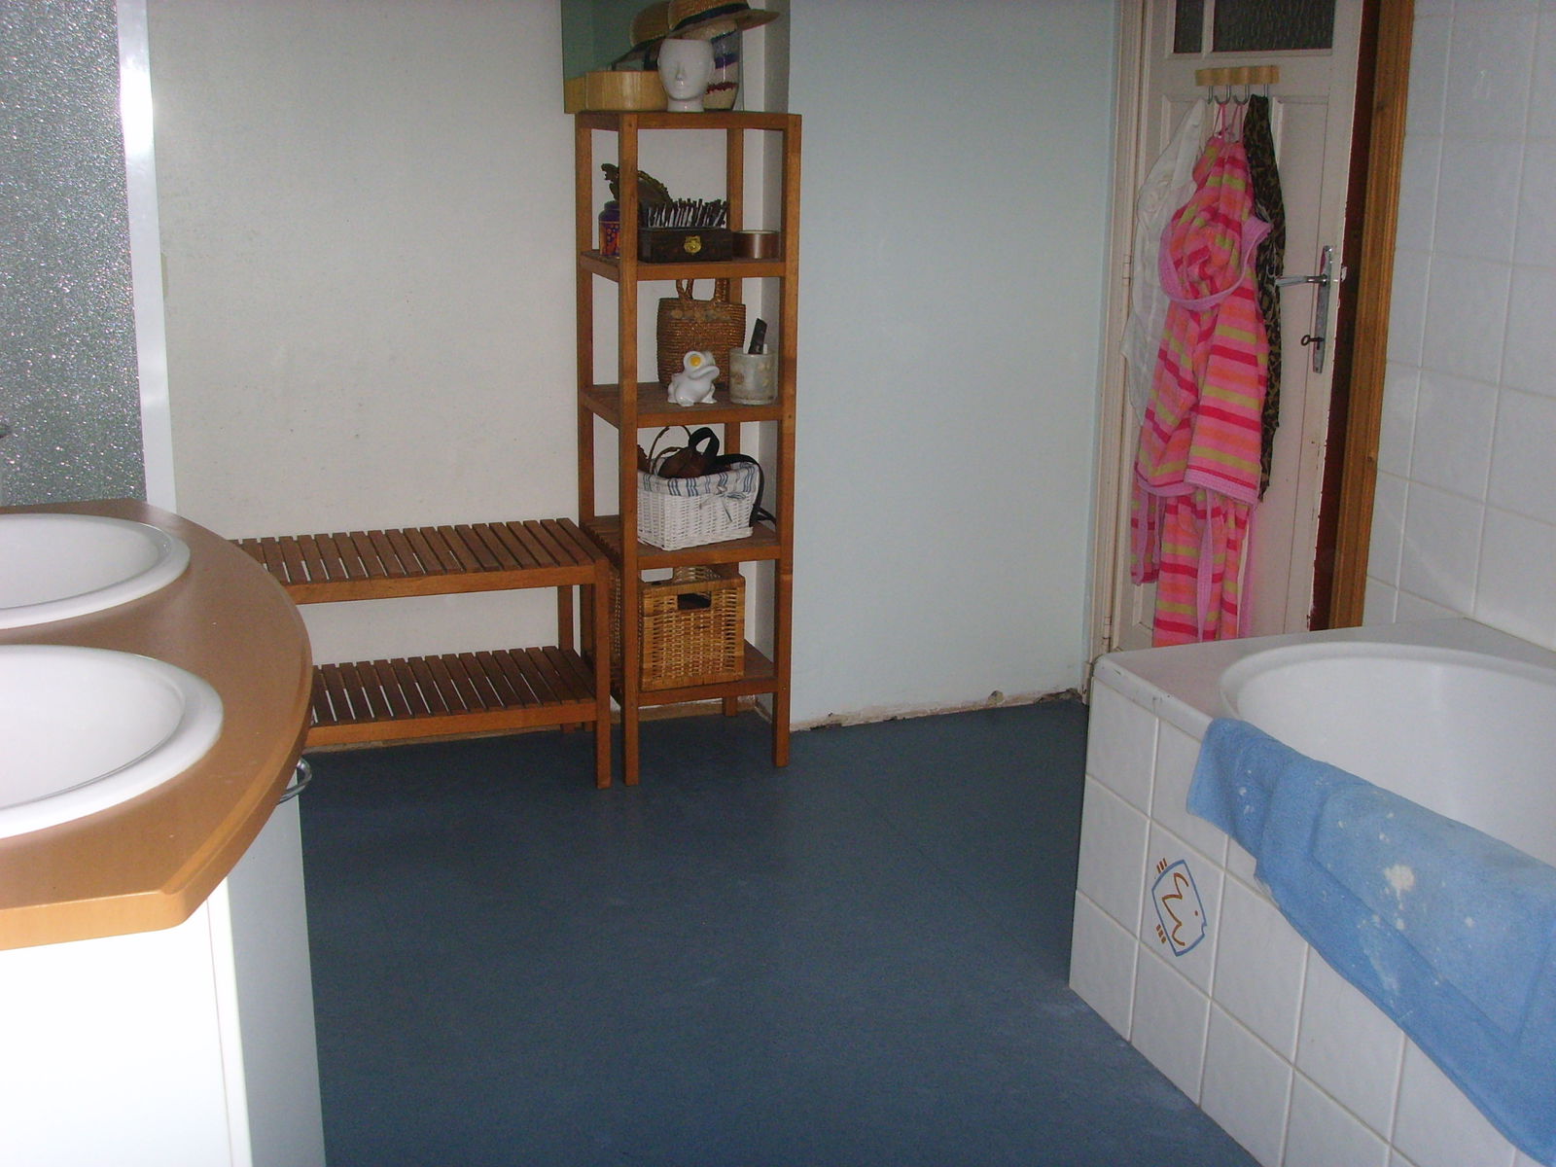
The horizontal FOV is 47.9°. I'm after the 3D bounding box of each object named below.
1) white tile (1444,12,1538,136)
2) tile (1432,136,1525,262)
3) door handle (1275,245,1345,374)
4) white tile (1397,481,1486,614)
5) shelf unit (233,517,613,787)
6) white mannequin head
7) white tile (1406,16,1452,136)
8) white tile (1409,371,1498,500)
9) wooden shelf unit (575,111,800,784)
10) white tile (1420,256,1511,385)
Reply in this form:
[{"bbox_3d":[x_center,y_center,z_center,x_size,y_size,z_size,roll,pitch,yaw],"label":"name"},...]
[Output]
[{"bbox_3d":[1.161,-0.826,2.859,0.010,0.197,0.196,-4,16,-19],"label":"white tile"},{"bbox_3d":[1.161,-0.637,2.903,0.010,0.196,0.195,-4,16,-19],"label":"tile"},{"bbox_3d":[0.995,-0.527,3.358,0.056,0.239,0.108,-4,16,-19],"label":"door handle"},{"bbox_3d":[1.155,-0.061,3.046,0.010,0.198,0.196,-4,16,-19],"label":"white tile"},{"bbox_3d":[-0.790,0.177,3.726,0.800,0.499,0.390,-4,16,-19],"label":"shelf unit"},{"bbox_3d":[-0.186,-1.030,3.554,0.116,0.142,0.145,3,15,6],"label":"white mannequin head"},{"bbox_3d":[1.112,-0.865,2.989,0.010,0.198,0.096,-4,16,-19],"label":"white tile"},{"bbox_3d":[1.157,-0.253,2.997,0.010,0.198,0.196,-4,16,-19],"label":"white tile"},{"bbox_3d":[-0.205,-0.301,3.818,0.374,1.394,0.392,-4,16,-19],"label":"wooden shelf unit"},{"bbox_3d":[1.159,-0.446,2.949,0.010,0.199,0.195,-4,16,-19],"label":"white tile"}]

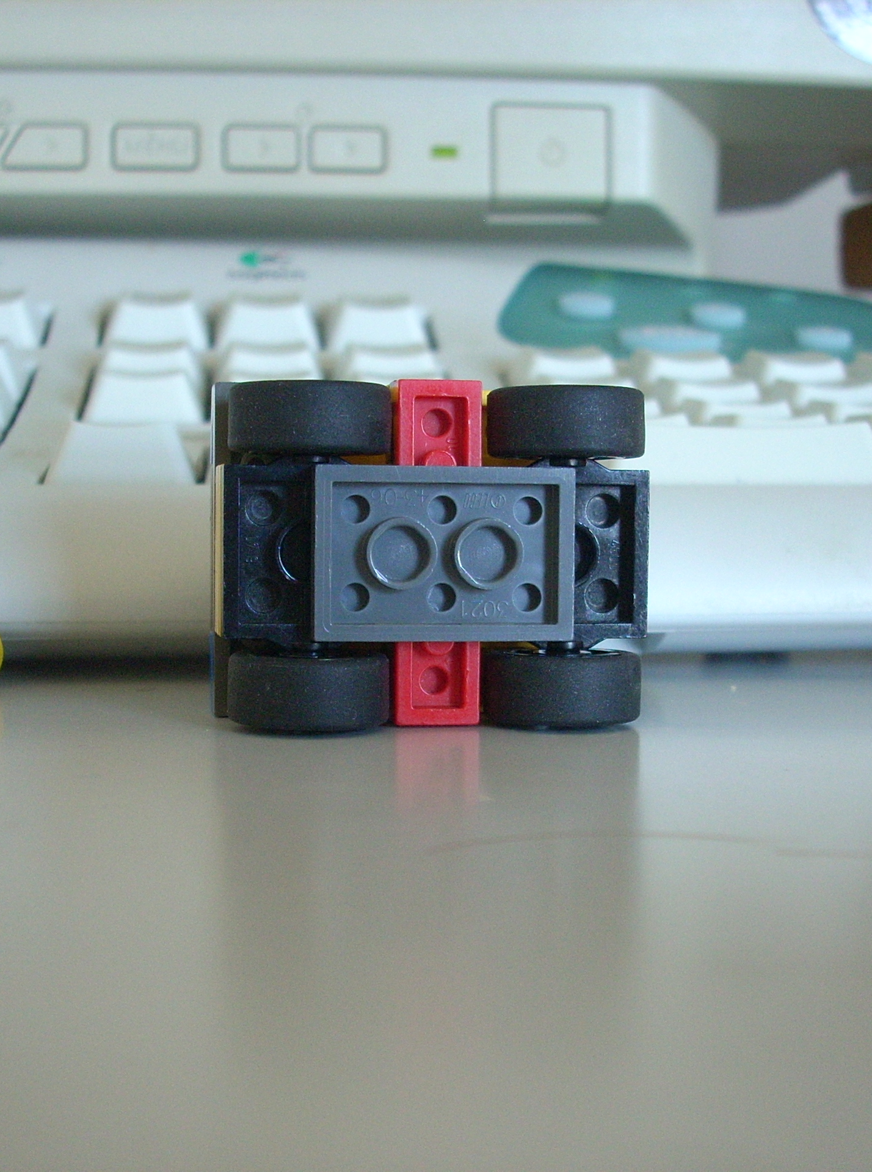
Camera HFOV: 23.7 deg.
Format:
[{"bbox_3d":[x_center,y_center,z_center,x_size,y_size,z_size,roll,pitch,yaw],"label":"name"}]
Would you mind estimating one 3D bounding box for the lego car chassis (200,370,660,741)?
[{"bbox_3d":[-0.001,-0.003,0.199,0.040,0.032,0.027,0,2,-9],"label":"lego car chassis"}]

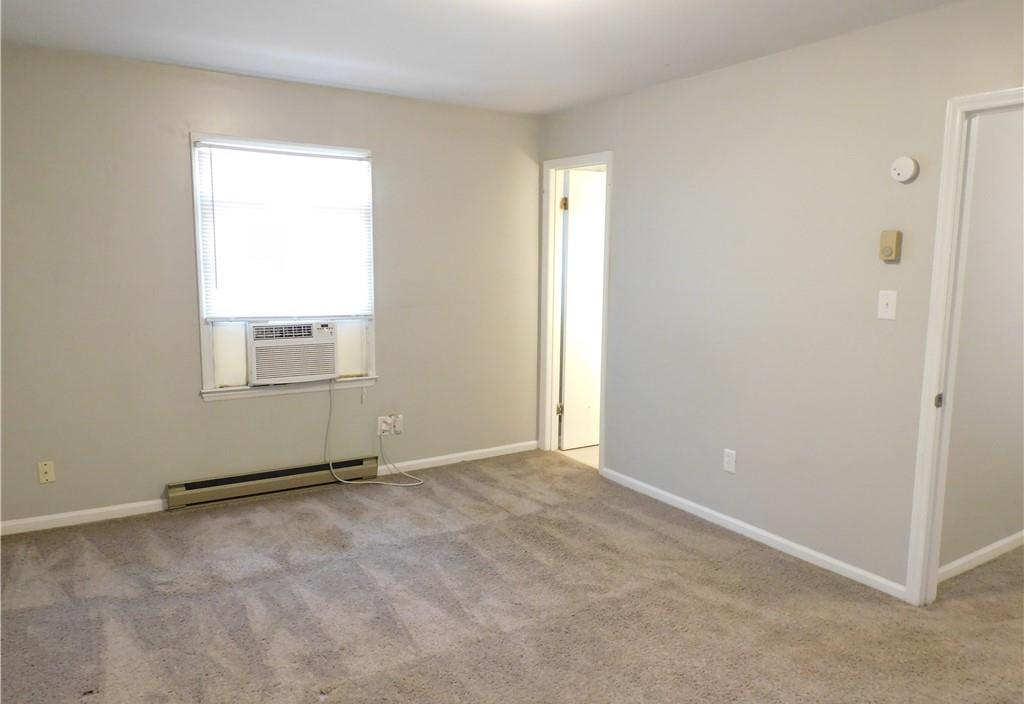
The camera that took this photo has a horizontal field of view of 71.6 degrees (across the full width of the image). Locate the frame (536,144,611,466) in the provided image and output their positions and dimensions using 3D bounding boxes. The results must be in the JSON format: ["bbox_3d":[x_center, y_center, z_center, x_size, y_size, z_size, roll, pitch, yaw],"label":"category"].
[{"bbox_3d":[0.467,-0.260,4.911,0.130,2.105,0.741,-4,9,-32],"label":"frame"}]

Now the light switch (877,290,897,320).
[{"bbox_3d":[1.600,-0.200,3.024,0.012,0.118,0.074,-4,9,-32],"label":"light switch"}]

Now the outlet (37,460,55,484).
[{"bbox_3d":[-2.408,0.623,3.679,0.068,0.114,0.009,-4,9,-32],"label":"outlet"}]

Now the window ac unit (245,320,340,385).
[{"bbox_3d":[-1.417,-0.029,4.437,0.514,0.375,0.430,-4,9,-32],"label":"window ac unit"}]

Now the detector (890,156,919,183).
[{"bbox_3d":[1.616,-0.748,2.912,0.040,0.102,0.102,-4,9,-32],"label":"detector"}]

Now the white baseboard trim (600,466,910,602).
[{"bbox_3d":[1.142,0.910,3.870,0.016,0.067,2.040,-4,9,-32],"label":"white baseboard trim"}]

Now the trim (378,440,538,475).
[{"bbox_3d":[-0.349,0.745,5.011,1.285,0.067,0.016,-4,9,-32],"label":"trim"}]

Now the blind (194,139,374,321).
[{"bbox_3d":[-1.300,-0.689,4.184,1.015,1.007,0.043,-4,9,-32],"label":"blind"}]

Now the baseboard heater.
[{"bbox_3d":[-1.407,0.783,4.307,1.237,0.138,0.067,-4,9,-32],"label":"baseboard heater"}]

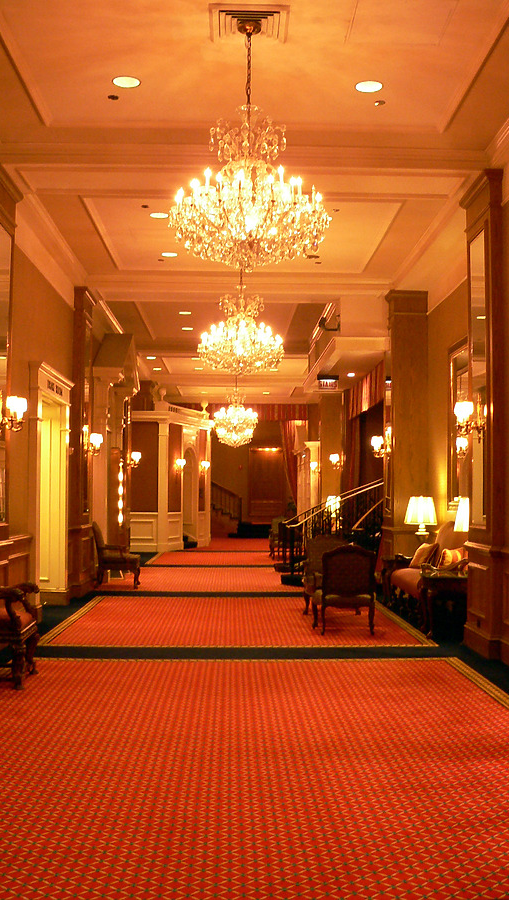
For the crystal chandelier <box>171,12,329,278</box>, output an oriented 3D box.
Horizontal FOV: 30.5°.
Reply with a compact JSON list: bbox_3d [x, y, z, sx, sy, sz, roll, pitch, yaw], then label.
[{"bbox_3d":[-0.031,-2.079,6.455,1.094,1.709,1.094,0,-3,-1],"label":"crystal chandelier"}]

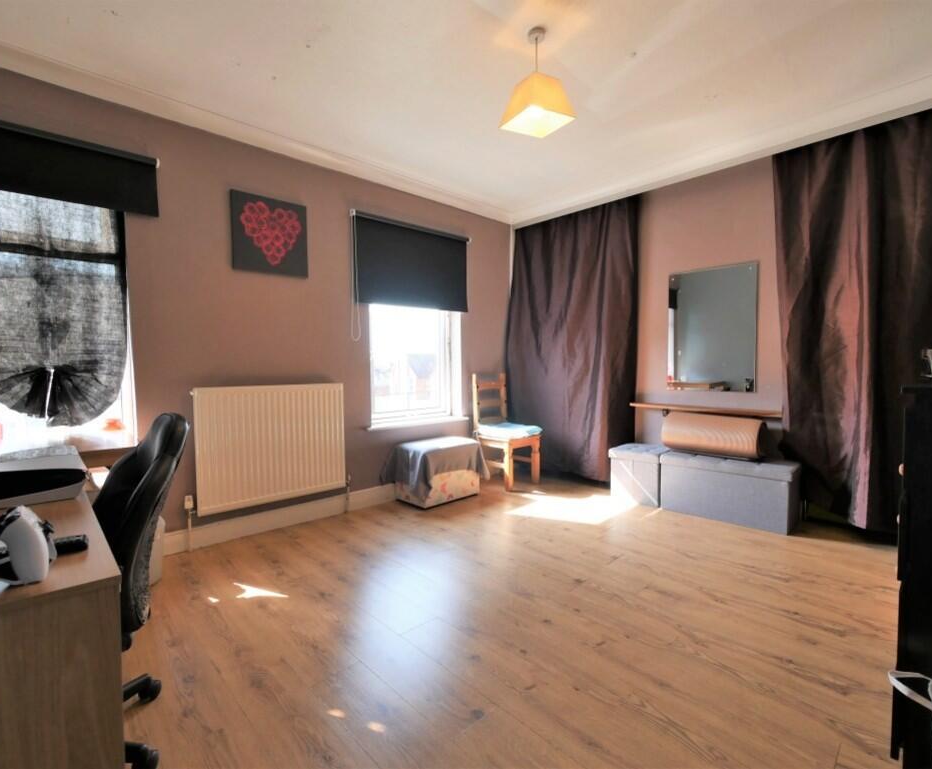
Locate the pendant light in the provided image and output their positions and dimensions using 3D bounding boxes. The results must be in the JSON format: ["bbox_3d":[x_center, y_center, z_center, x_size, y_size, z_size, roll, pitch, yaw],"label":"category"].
[{"bbox_3d":[0.324,-1.390,1.878,0.228,0.387,0.228,-2,3,-32],"label":"pendant light"}]

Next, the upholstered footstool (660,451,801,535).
[{"bbox_3d":[1.847,0.732,2.941,0.769,0.389,0.382,2,3,42],"label":"upholstered footstool"}]

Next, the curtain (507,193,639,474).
[{"bbox_3d":[0.969,-0.369,3.858,1.161,2.424,0.161,2,4,43],"label":"curtain"}]

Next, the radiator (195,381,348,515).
[{"bbox_3d":[-1.240,0.383,2.719,0.901,0.747,0.091,-3,3,-39],"label":"radiator"}]

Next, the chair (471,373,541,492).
[{"bbox_3d":[0.383,0.401,3.773,0.425,1.000,0.484,-3,3,-40],"label":"chair"}]

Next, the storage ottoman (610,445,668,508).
[{"bbox_3d":[1.420,0.719,3.348,0.382,0.385,0.382,2,4,43],"label":"storage ottoman"}]

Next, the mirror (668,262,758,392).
[{"bbox_3d":[1.829,-0.407,3.108,0.593,0.917,0.020,2,4,43],"label":"mirror"}]

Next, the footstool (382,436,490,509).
[{"bbox_3d":[-0.210,0.704,3.394,0.656,0.441,0.365,-3,3,-41],"label":"footstool"}]

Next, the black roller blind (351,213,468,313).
[{"bbox_3d":[-0.403,-0.951,3.380,1.097,0.661,0.070,-3,3,-39],"label":"black roller blind"}]

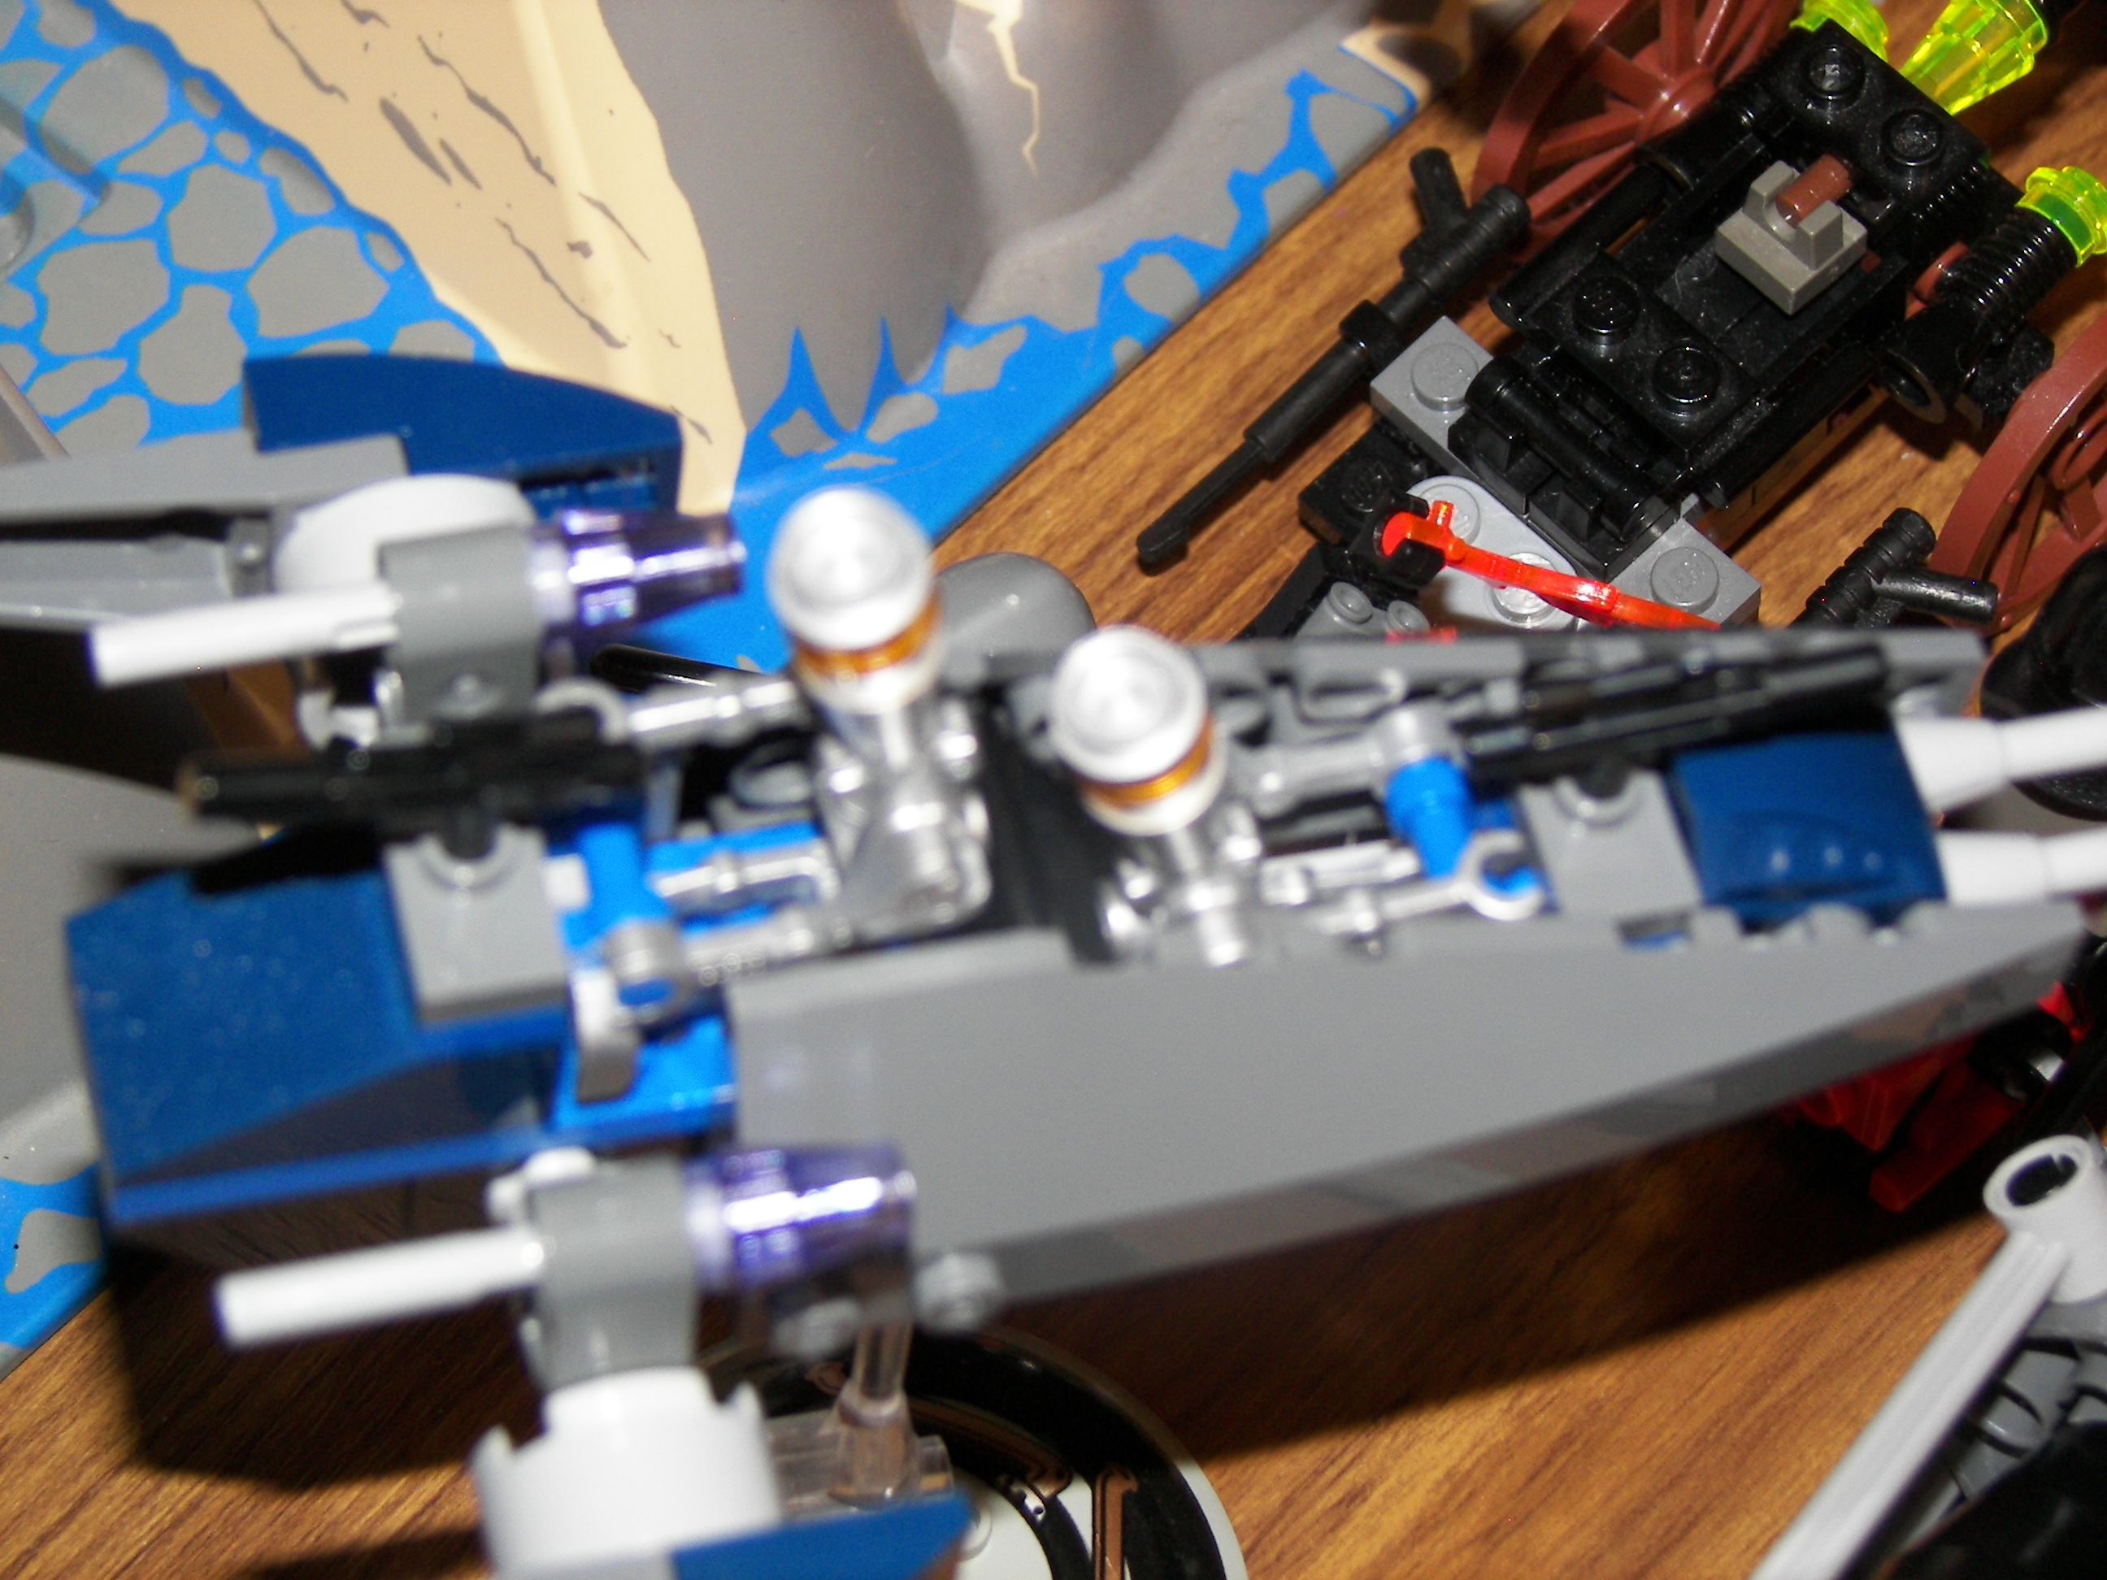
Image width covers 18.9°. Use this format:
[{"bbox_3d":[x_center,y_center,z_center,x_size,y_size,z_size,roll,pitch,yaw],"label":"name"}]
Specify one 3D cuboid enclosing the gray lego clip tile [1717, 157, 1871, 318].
[{"bbox_3d":[0.054,-0.041,0.462,0.008,0.008,0.008,-43,70,-15],"label":"gray lego clip tile"}]

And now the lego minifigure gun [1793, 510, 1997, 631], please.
[{"bbox_3d":[0.057,-0.009,0.458,0.025,0.004,0.011,-43,55,-15],"label":"lego minifigure gun"}]

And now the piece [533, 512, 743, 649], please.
[{"bbox_3d":[-0.023,-0.012,0.350,0.011,0.008,0.008,-6,59,-13],"label":"piece"}]

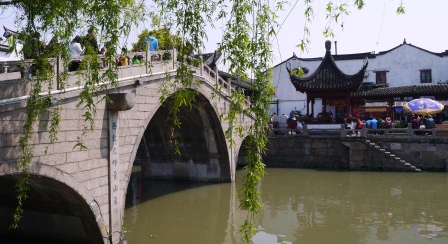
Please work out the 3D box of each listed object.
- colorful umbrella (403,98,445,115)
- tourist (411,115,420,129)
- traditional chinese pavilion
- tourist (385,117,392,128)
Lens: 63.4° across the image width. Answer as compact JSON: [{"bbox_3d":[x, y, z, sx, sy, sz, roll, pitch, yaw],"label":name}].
[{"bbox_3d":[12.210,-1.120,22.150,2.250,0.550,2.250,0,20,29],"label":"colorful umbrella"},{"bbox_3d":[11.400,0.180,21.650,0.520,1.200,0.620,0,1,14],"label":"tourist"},{"bbox_3d":[6.960,-2.350,24.200,4.750,6.000,4.700,0,1,15],"label":"traditional chinese pavilion"},{"bbox_3d":[9.900,0.250,21.900,0.460,1.050,0.600,0,1,12],"label":"tourist"}]

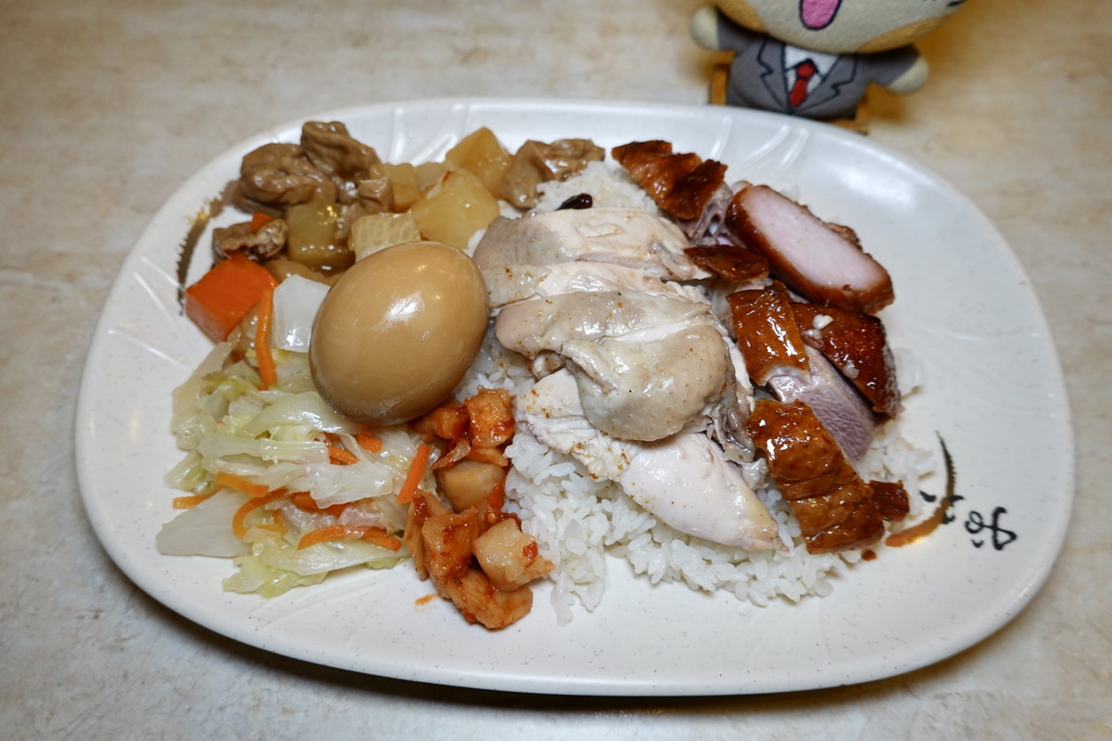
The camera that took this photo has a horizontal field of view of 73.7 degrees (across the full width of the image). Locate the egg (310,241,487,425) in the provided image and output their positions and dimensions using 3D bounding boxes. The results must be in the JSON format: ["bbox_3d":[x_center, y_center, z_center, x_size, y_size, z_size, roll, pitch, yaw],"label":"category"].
[{"bbox_3d":[-0.042,-0.011,0.202,0.043,0.043,0.056,27,64,13],"label":"egg"}]

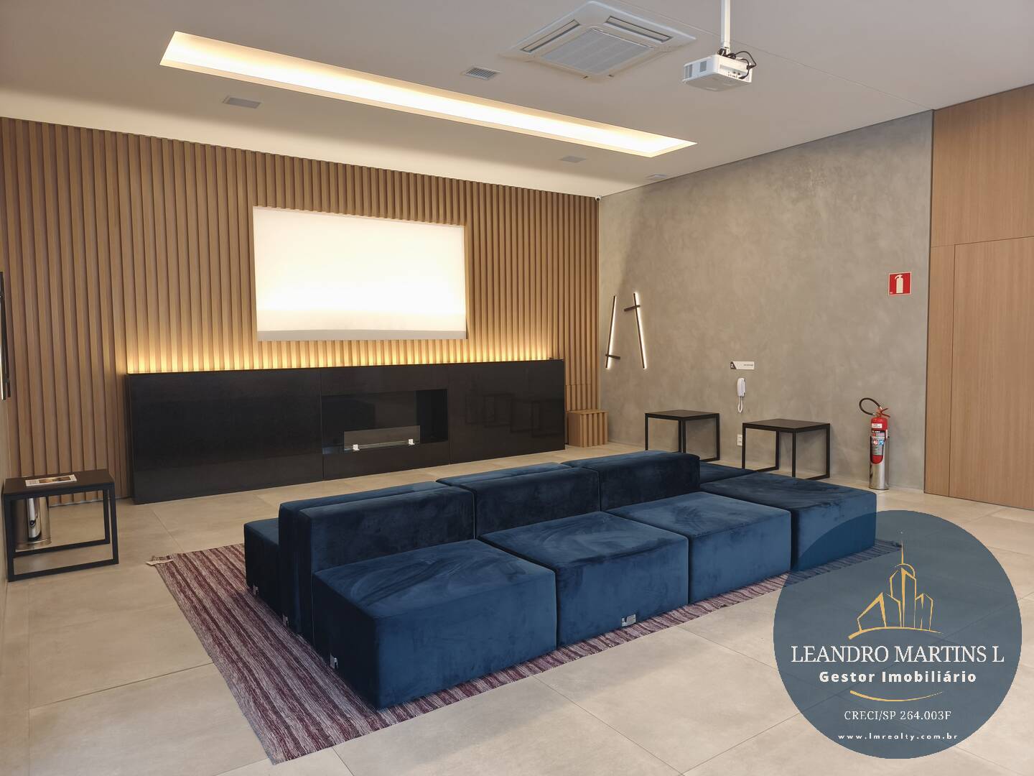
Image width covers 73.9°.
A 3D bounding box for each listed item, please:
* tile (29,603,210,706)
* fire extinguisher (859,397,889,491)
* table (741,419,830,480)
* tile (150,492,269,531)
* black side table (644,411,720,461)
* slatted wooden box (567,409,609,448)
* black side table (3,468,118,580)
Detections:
[{"bbox_3d":[-1.853,1.257,3.394,0.892,0.010,0.910,-4,5,-35],"label":"tile"},{"bbox_3d":[3.379,0.520,6.498,0.175,0.853,0.290,-4,5,-35],"label":"fire extinguisher"},{"bbox_3d":[2.767,0.643,7.060,0.614,0.555,0.593,-4,5,-35],"label":"table"},{"bbox_3d":[-2.690,1.086,6.143,0.894,0.010,0.913,-4,5,-35],"label":"tile"},{"bbox_3d":[1.977,0.580,8.191,0.614,0.555,0.595,-4,5,-35],"label":"black side table"},{"bbox_3d":[0.986,0.561,9.484,0.490,0.455,0.285,-4,5,-35],"label":"slatted wooden box"},{"bbox_3d":[-3.099,0.909,4.683,0.600,0.555,0.600,-4,5,-35],"label":"black side table"}]

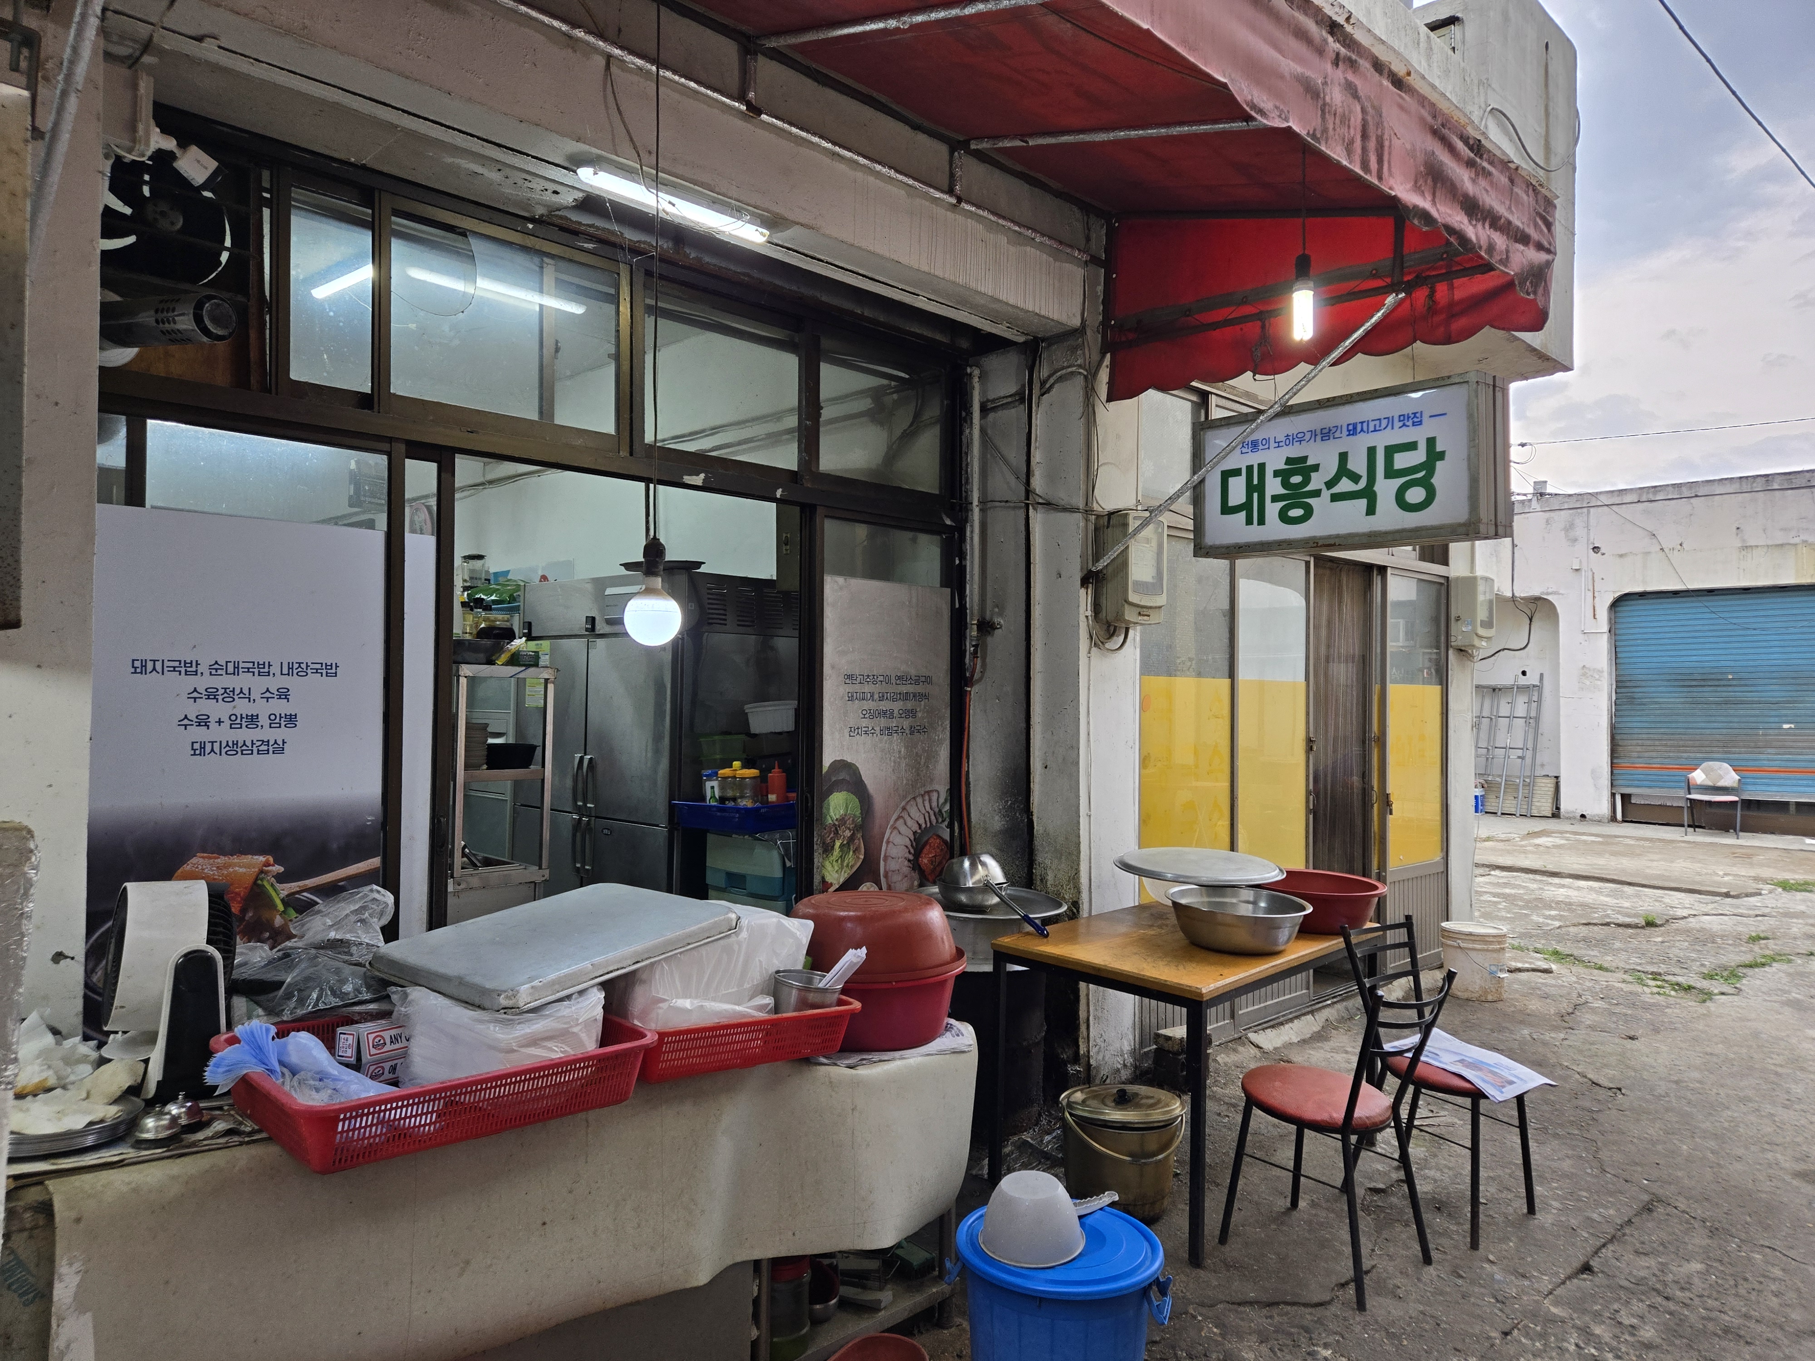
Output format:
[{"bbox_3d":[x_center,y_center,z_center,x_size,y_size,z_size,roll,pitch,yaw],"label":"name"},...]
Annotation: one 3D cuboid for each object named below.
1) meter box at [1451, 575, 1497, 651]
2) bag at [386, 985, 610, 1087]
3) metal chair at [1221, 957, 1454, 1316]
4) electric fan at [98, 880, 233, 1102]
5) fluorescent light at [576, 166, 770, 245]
[{"bbox_3d":[3.400,-0.409,7.250,0.190,0.450,0.220,0,-1,40],"label":"meter box"},{"bbox_3d":[-0.850,0.729,2.490,0.340,0.200,0.250,0,-1,37],"label":"bag"},{"bbox_3d":[1.137,1.150,3.206,0.520,0.785,0.410,-1,-1,45],"label":"metal chair"},{"bbox_3d":[-1.548,0.625,2.514,0.250,0.420,0.320,1,-1,-39],"label":"electric fan"},{"bbox_3d":[-0.621,-1.288,3.285,0.050,0.050,0.602,-1,-1,45],"label":"fluorescent light"}]

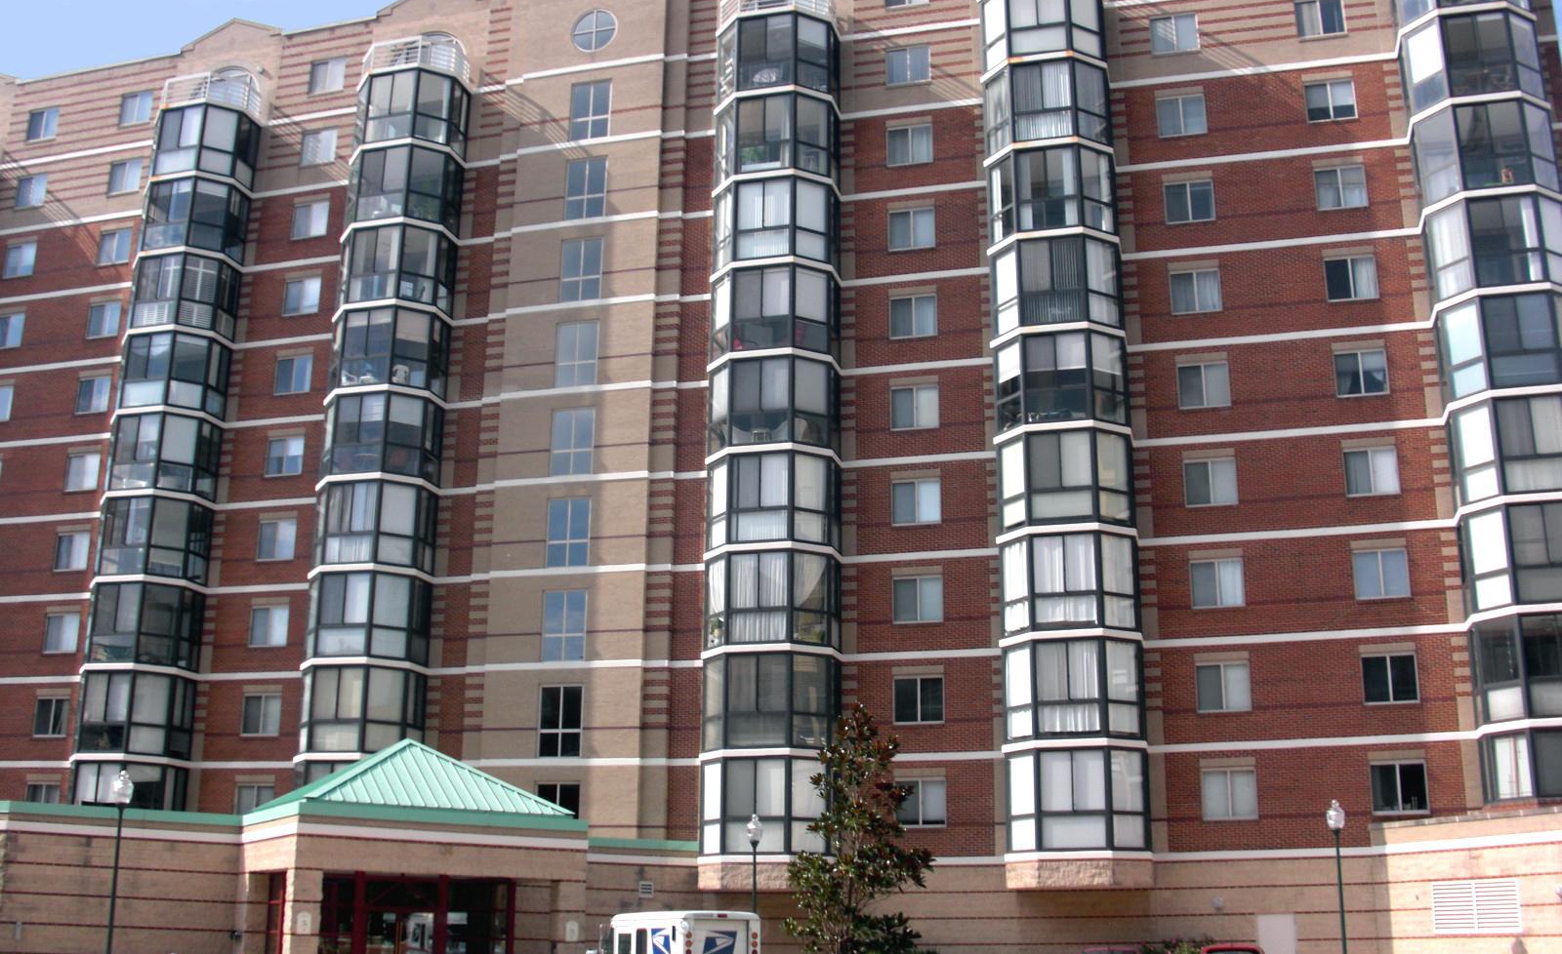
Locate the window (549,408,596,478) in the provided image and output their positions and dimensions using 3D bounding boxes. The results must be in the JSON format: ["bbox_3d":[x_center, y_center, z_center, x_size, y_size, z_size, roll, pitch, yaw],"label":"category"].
[{"bbox_3d":[-6.152,-1.026,48.170,1.321,2.057,0.140,-4,-17,15],"label":"window"}]

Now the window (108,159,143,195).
[{"bbox_3d":[-22.600,-10.352,56.051,1.350,1.240,0.140,-4,-17,15],"label":"window"}]

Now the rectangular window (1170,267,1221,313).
[{"bbox_3d":[11.498,-5.103,44.883,1.367,1.258,0.140,-4,-17,15],"label":"rectangular window"}]

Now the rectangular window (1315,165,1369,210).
[{"bbox_3d":[15.287,-7.910,44.336,1.340,1.230,0.120,-4,-17,15],"label":"rectangular window"}]

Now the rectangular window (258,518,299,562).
[{"bbox_3d":[-15.570,1.925,50.248,1.340,1.230,0.120,-4,-17,15],"label":"rectangular window"}]

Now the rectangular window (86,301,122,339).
[{"bbox_3d":[-22.940,-5.312,55.112,1.367,1.258,0.140,-4,-17,15],"label":"rectangular window"}]

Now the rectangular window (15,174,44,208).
[{"bbox_3d":[-26.865,-10.192,58.103,1.357,1.304,0.120,-4,-17,15],"label":"rectangular window"}]

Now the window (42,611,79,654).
[{"bbox_3d":[-22.991,4.962,51.930,1.340,1.290,0.150,-4,-17,15],"label":"window"}]

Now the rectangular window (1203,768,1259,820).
[{"bbox_3d":[11.319,8.007,41.005,1.367,1.258,0.140,-4,-17,15],"label":"rectangular window"}]

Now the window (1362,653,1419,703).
[{"bbox_3d":[15.261,5.058,40.656,1.365,1.267,0.150,-4,-17,15],"label":"window"}]

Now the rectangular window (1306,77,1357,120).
[{"bbox_3d":[15.292,-10.494,45.137,1.340,1.230,0.120,-4,-17,15],"label":"rectangular window"}]

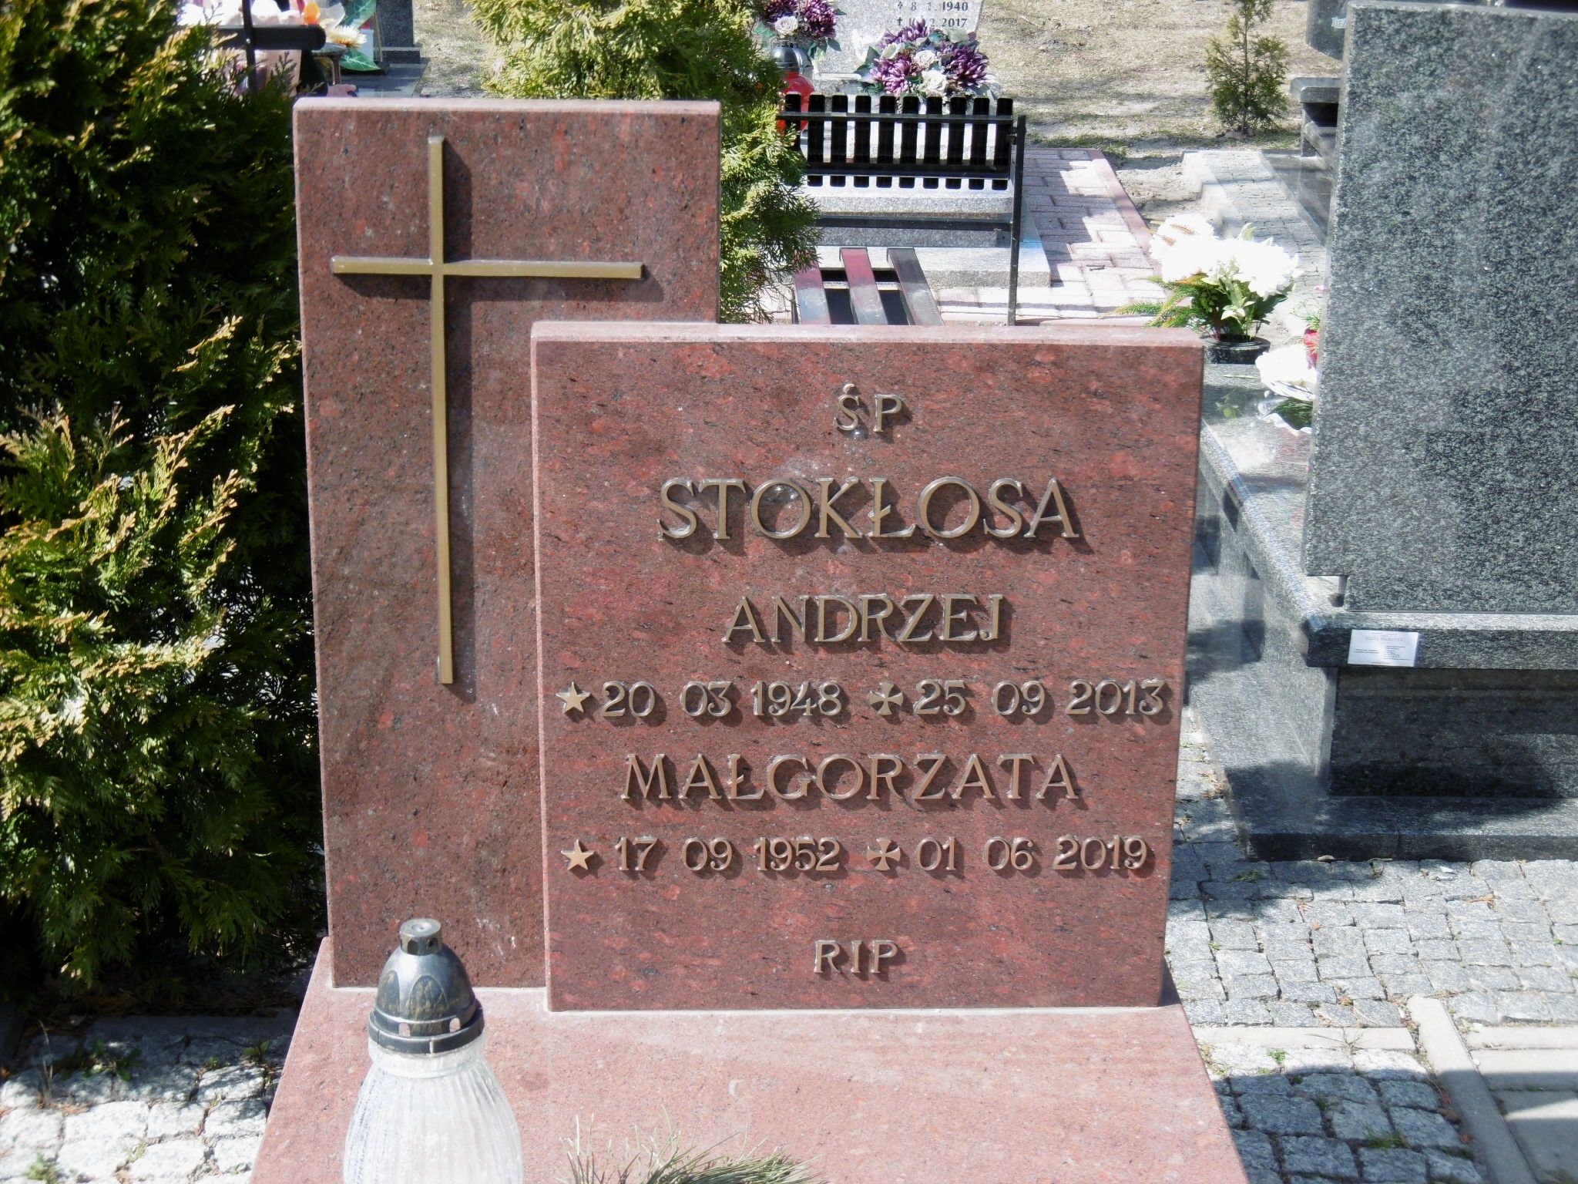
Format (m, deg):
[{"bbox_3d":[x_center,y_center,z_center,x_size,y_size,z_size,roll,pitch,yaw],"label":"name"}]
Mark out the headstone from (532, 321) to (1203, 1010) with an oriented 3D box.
[{"bbox_3d":[0.063,0.077,2.356,0.555,0.625,0.054,0,21,-2],"label":"headstone"}]

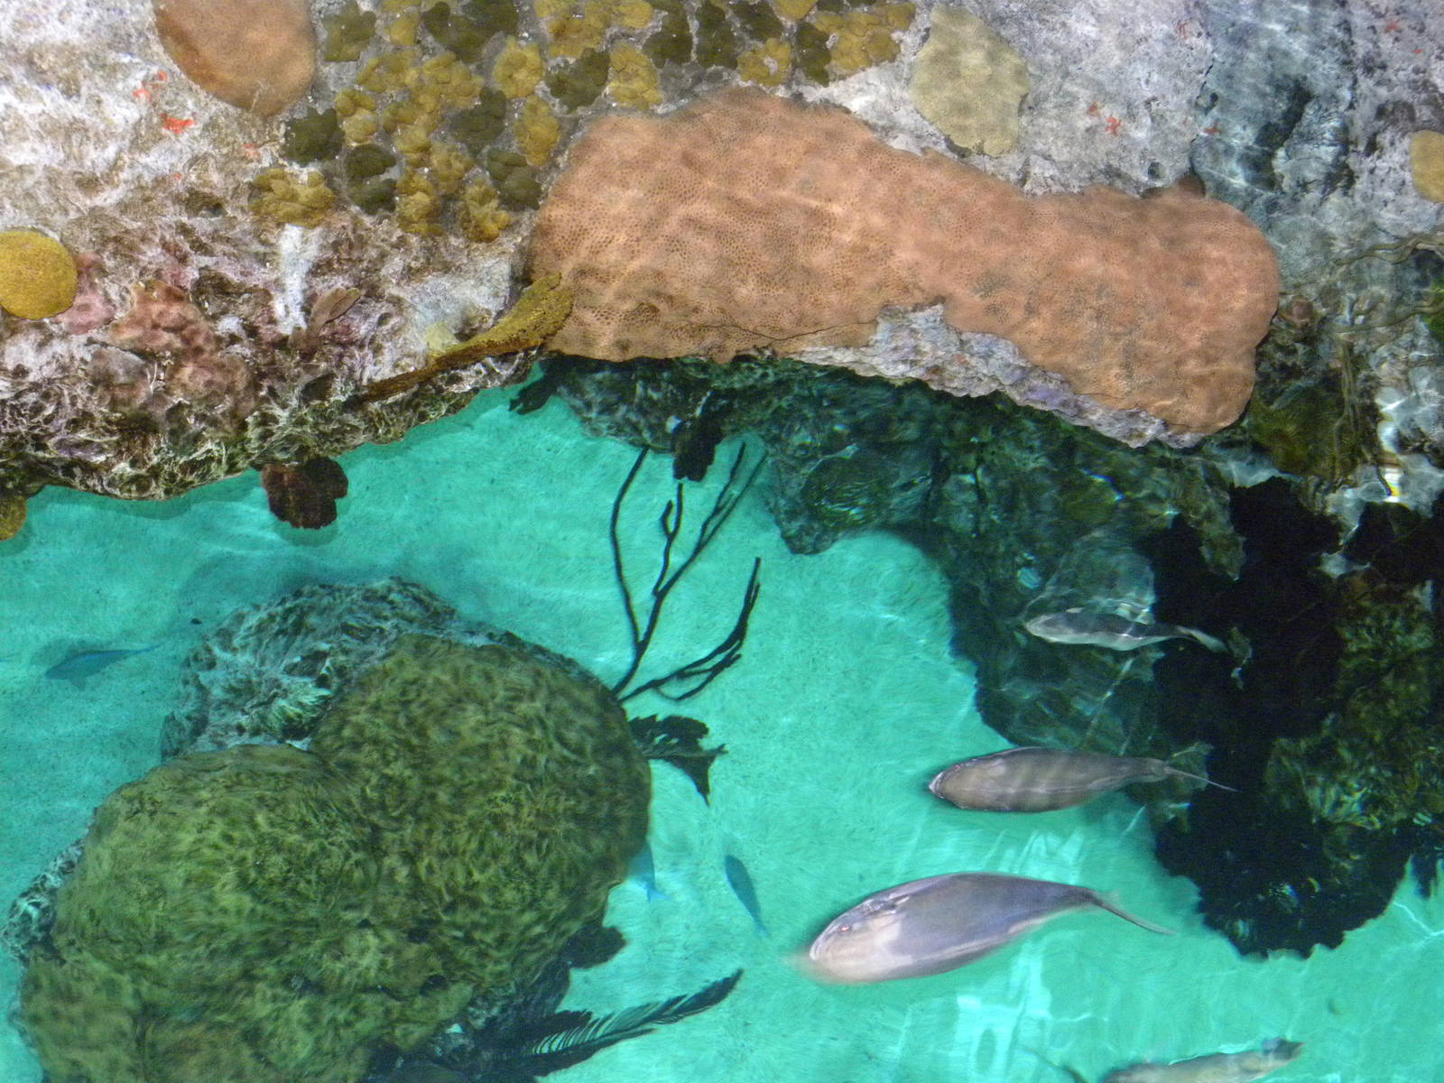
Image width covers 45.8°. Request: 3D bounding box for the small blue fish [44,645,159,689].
[{"bbox_3d":[-1.525,0.306,4.200,0.279,0.089,0.045,-16,63,-8],"label":"small blue fish"}]

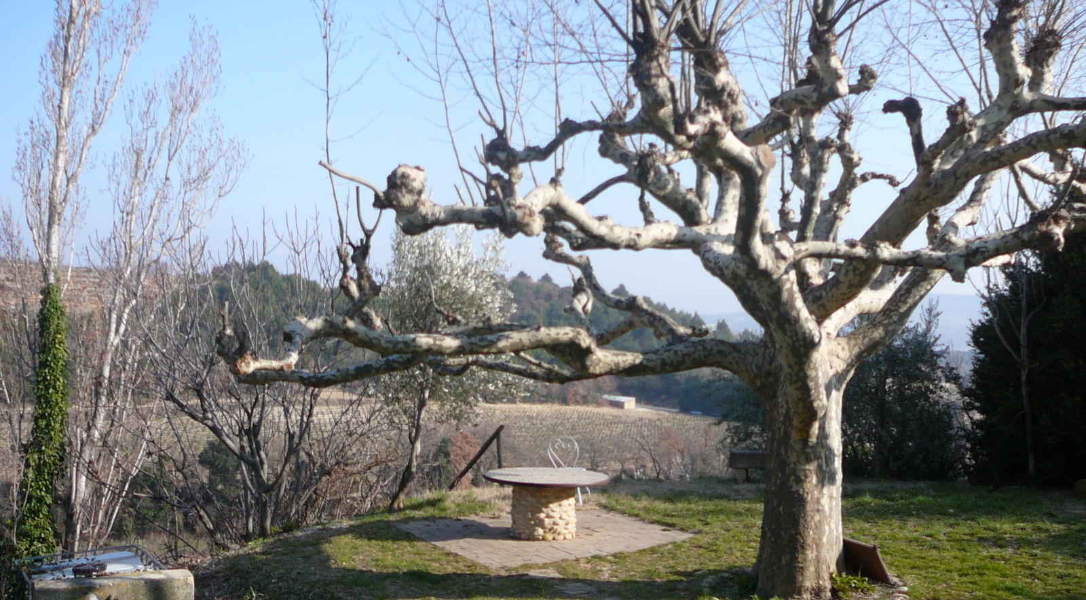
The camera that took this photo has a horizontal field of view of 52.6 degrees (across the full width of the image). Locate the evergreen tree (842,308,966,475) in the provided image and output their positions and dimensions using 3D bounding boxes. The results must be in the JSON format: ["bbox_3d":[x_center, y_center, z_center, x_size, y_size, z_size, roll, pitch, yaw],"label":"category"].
[{"bbox_3d":[6.275,1.635,19.500,2.400,3.150,2.300,0,-2,0],"label":"evergreen tree"}]

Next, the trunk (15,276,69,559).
[{"bbox_3d":[-6.490,1.651,14.200,0.650,3.800,0.620,0,-2,0],"label":"trunk"}]

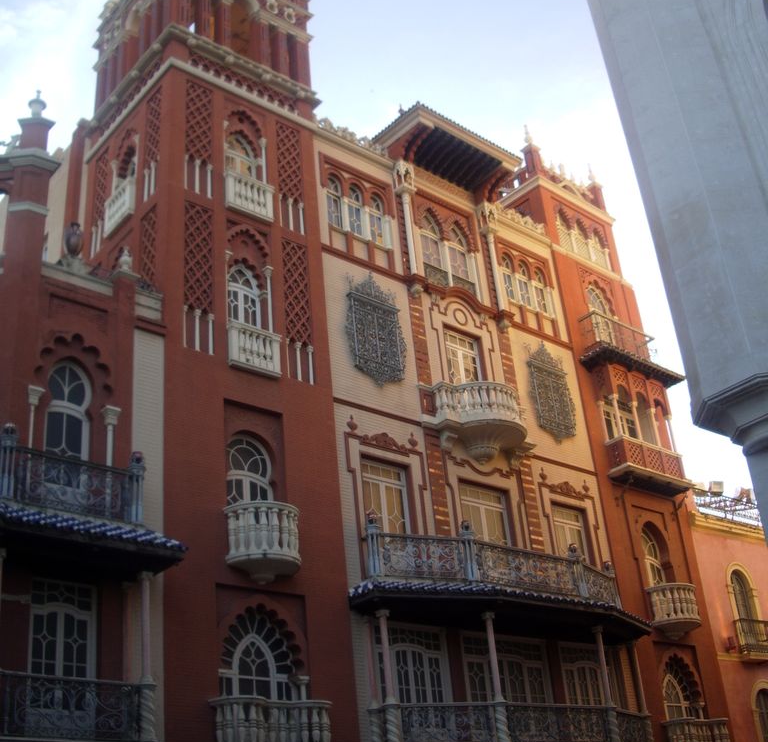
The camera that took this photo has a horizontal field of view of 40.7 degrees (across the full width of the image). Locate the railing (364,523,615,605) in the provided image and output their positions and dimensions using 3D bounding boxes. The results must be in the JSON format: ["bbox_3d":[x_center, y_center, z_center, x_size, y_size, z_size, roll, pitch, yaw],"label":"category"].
[{"bbox_3d":[3.223,4.900,25.620,8.807,1.273,1.140,18,-35,-39],"label":"railing"}]

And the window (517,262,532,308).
[{"bbox_3d":[4.185,-2.625,30.946,0.659,1.706,0.188,18,-35,-39],"label":"window"}]

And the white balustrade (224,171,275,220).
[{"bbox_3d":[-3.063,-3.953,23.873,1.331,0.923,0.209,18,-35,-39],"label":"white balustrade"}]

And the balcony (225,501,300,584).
[{"bbox_3d":[-2.176,3.346,20.128,1.648,1.344,0.720,18,-35,-39],"label":"balcony"}]

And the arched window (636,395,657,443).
[{"bbox_3d":[8.216,1.471,32.606,0.753,1.741,0.204,18,-35,-39],"label":"arched window"}]

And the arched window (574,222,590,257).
[{"bbox_3d":[6.506,-4.346,34.467,0.680,1.216,0.220,18,-35,-39],"label":"arched window"}]

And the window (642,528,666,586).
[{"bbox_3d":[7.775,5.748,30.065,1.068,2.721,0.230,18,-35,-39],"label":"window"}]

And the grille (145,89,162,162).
[{"bbox_3d":[-5.329,-5.666,24.033,0.100,1.950,0.670,18,-35,-38],"label":"grille"}]

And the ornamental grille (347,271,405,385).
[{"bbox_3d":[-0.138,-1.016,25.059,1.853,3.203,0.314,18,-35,-39],"label":"ornamental grille"}]

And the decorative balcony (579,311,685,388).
[{"bbox_3d":[7.534,-0.645,32.088,3.900,1.670,1.050,18,-35,-38],"label":"decorative balcony"}]

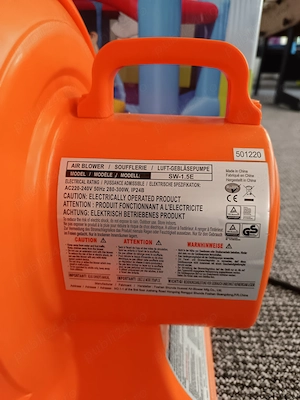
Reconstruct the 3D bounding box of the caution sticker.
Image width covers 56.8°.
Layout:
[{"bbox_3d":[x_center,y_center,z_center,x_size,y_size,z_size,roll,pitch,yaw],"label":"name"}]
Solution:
[{"bbox_3d":[0.007,0.022,0.191,0.140,0.098,0.012,2,8,4],"label":"caution sticker"}]

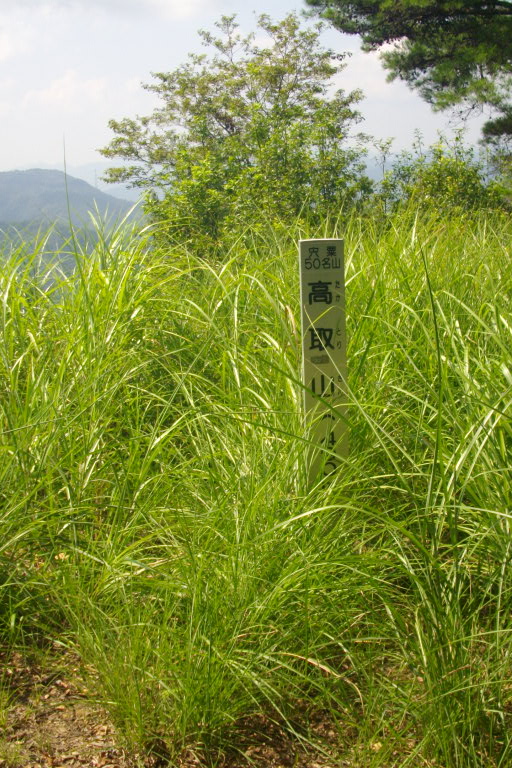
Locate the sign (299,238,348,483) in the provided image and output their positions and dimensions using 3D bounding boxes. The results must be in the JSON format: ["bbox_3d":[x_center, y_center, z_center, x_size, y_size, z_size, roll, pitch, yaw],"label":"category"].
[{"bbox_3d":[0.208,0.136,3.199,0.120,1.100,0.120,-2,9,0],"label":"sign"}]

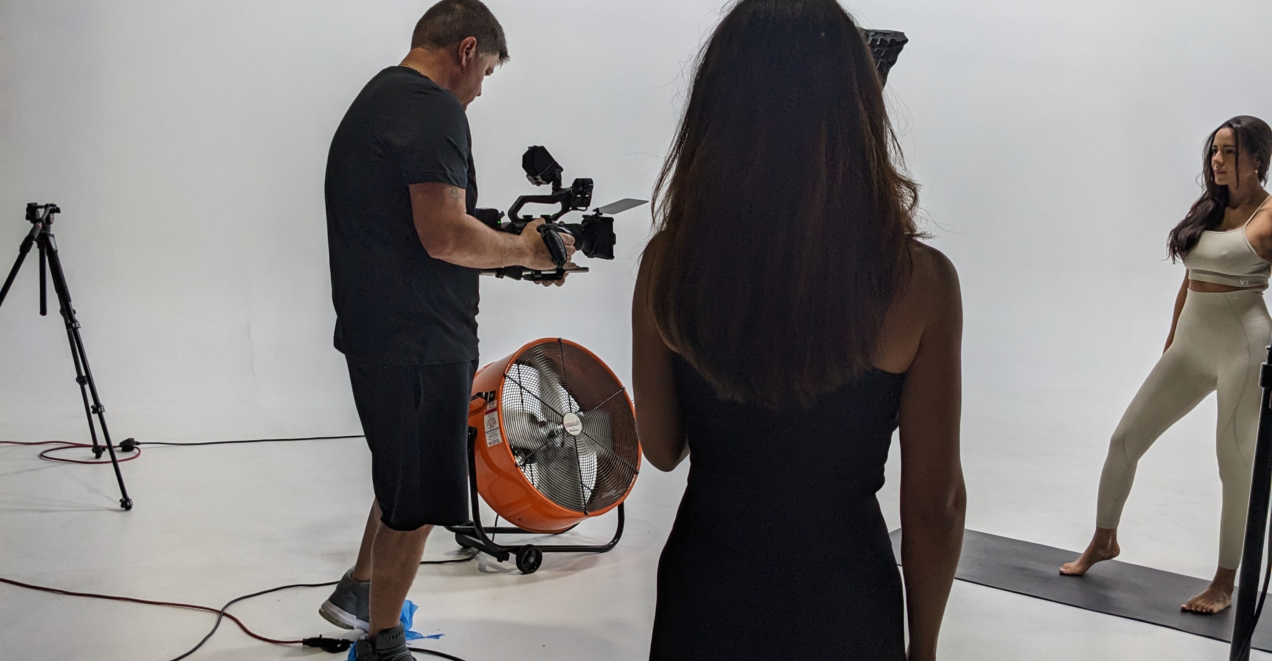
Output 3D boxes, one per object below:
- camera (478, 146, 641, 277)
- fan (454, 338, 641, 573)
[{"bbox_3d":[-0.204,-0.320,3.613,0.460,0.360,0.220,-1,10,-25],"label":"camera"},{"bbox_3d":[-0.294,0.404,4.564,0.700,0.760,0.520,-6,12,-44],"label":"fan"}]

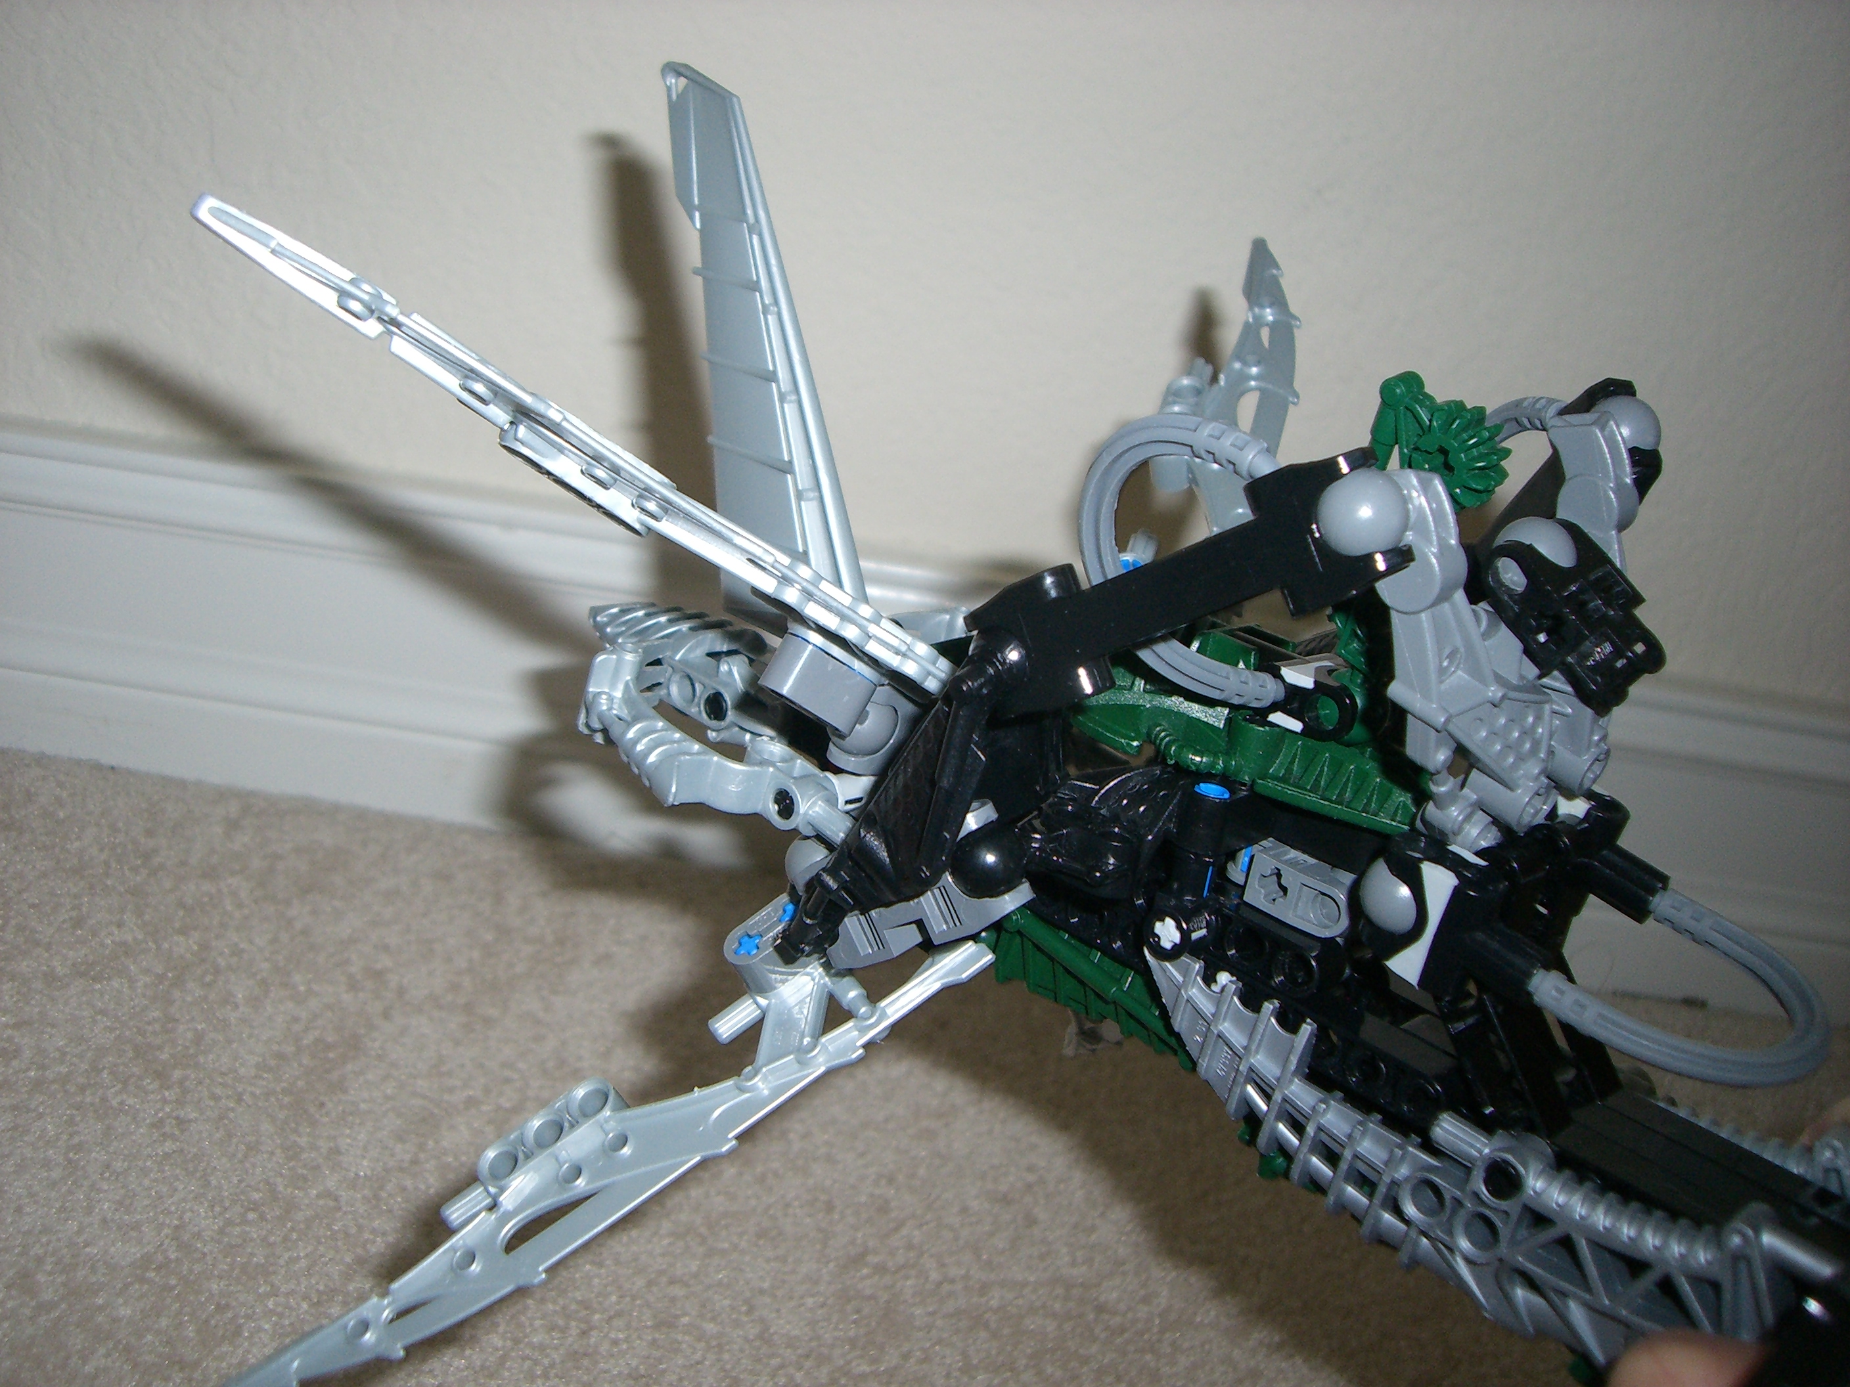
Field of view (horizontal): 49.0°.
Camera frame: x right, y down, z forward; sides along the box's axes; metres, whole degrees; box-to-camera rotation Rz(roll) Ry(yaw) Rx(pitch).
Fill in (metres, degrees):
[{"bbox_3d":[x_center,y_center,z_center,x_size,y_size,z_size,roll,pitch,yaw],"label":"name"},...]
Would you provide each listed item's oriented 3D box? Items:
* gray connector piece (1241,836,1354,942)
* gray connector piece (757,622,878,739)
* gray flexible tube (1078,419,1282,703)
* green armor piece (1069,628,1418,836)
[{"bbox_3d":[0.055,0.028,0.288,0.016,0.008,0.007,24,29,26],"label":"gray connector piece"},{"bbox_3d":[-0.014,-0.002,0.277,0.016,0.008,0.008,30,0,-33],"label":"gray connector piece"},{"bbox_3d":[0.035,-0.016,0.269,0.030,0.052,0.011,12,53,20],"label":"gray flexible tube"},{"bbox_3d":[0.048,0.004,0.296,0.050,0.016,0.036,17,26,30],"label":"green armor piece"}]

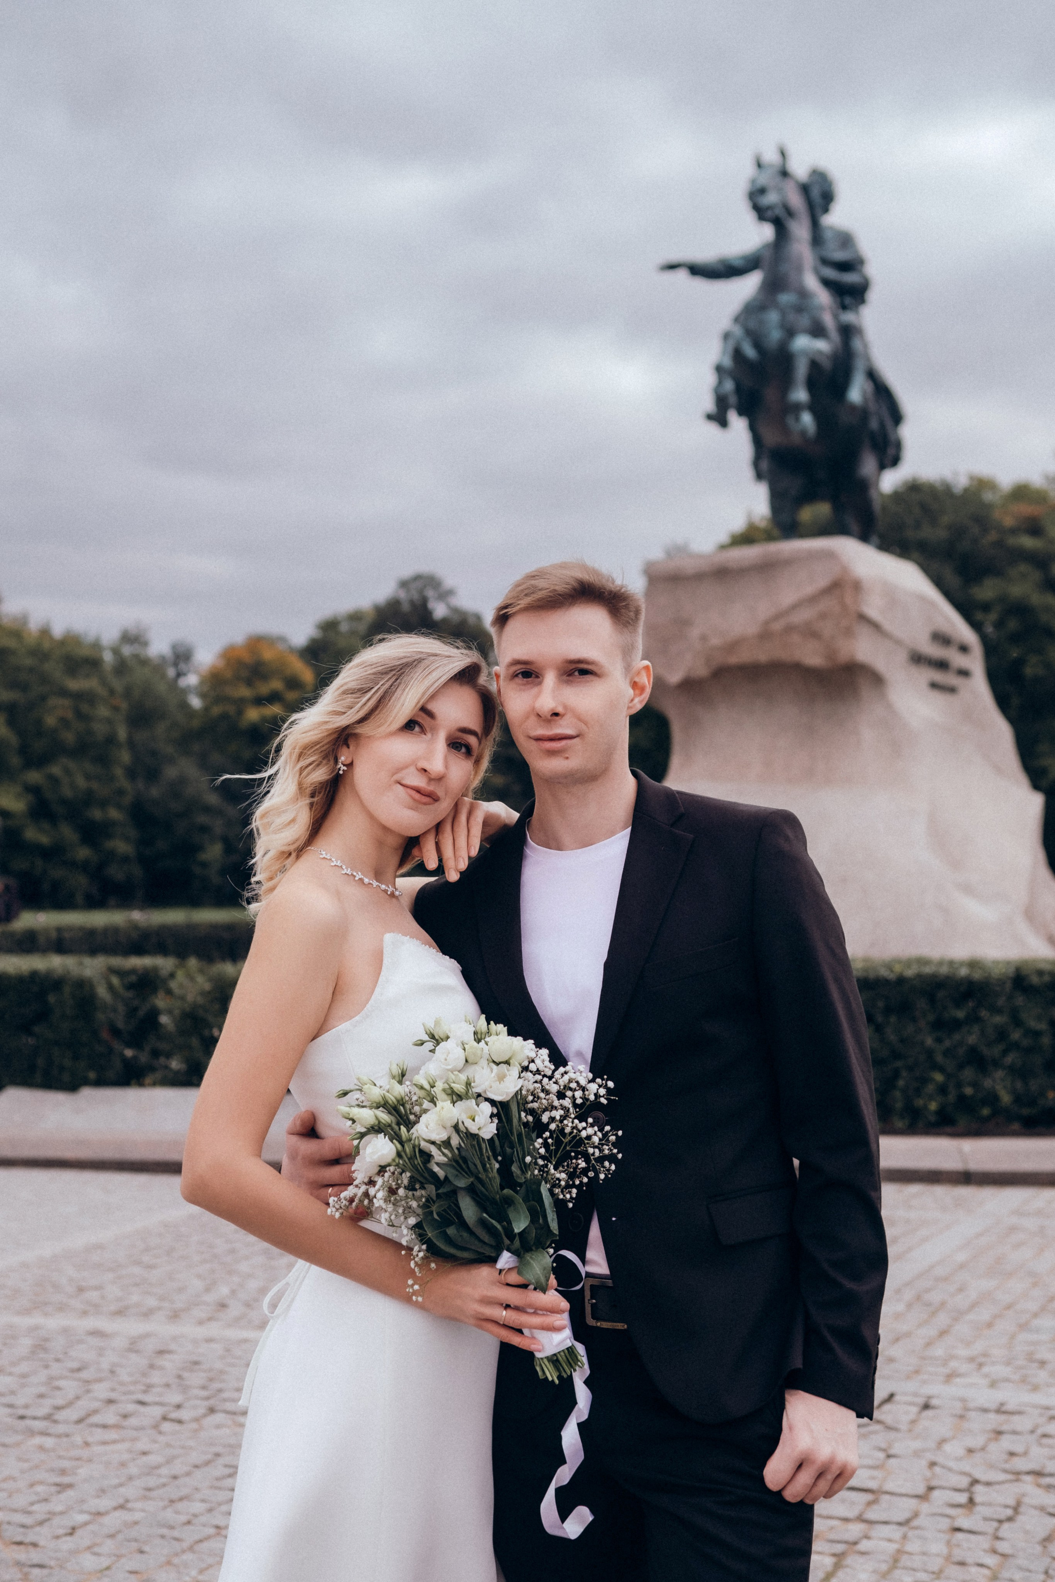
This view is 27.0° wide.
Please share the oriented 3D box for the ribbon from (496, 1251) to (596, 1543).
[{"bbox_3d":[0.018,0.618,2.250,0.098,0.297,0.070,0,-2,0],"label":"ribbon"}]

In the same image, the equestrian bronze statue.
[{"bbox_3d":[3.858,-6.330,31.300,3.100,5.400,4.300,-1,-2,22],"label":"equestrian bronze statue"}]

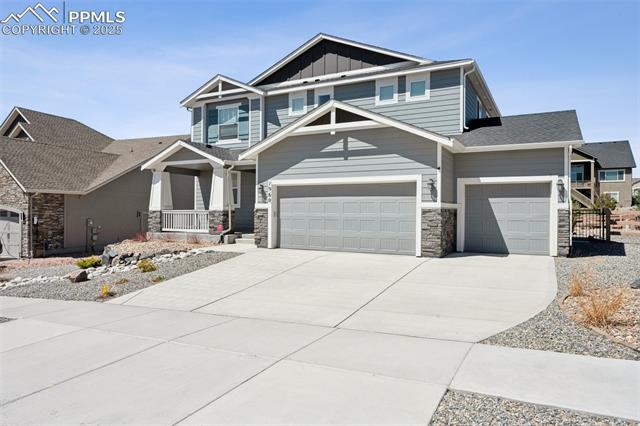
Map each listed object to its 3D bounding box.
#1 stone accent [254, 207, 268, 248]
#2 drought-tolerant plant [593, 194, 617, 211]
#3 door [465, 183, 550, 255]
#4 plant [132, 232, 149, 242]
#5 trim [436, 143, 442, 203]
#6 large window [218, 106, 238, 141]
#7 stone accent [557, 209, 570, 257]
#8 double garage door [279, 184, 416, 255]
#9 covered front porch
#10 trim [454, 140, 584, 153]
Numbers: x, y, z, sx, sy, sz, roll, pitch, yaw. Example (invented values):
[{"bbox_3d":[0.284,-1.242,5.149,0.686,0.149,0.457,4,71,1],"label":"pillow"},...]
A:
[{"bbox_3d":[-1.916,0.520,14.362,0.580,1.310,0.300,1,0,29],"label":"stone accent"},{"bbox_3d":[18.682,-0.689,28.000,1.500,1.100,1.500,1,0,29],"label":"drought-tolerant plant"},{"bbox_3d":[5.473,0.170,12.513,2.340,2.100,0.120,1,0,29],"label":"door"},{"bbox_3d":[-7.662,1.046,18.200,0.560,0.420,0.560,1,0,29],"label":"plant"},{"bbox_3d":[3.214,-1.045,11.474,0.130,1.590,0.120,1,0,29],"label":"trim"},{"bbox_3d":[-4.130,-4.021,19.240,1.240,1.460,0.110,1,0,29],"label":"large window"},{"bbox_3d":[6.652,0.557,11.623,0.290,1.310,0.280,1,0,29],"label":"stone accent"},{"bbox_3d":[0.700,0.151,13.250,4.870,2.090,0.120,1,0,29],"label":"double garage door"},{"bbox_3d":[-4.485,-0.927,17.891,6.350,4.040,2.200,1,0,29],"label":"covered front porch"},{"bbox_3d":[5.393,-1.766,11.539,2.970,0.160,0.180,1,0,29],"label":"trim"}]

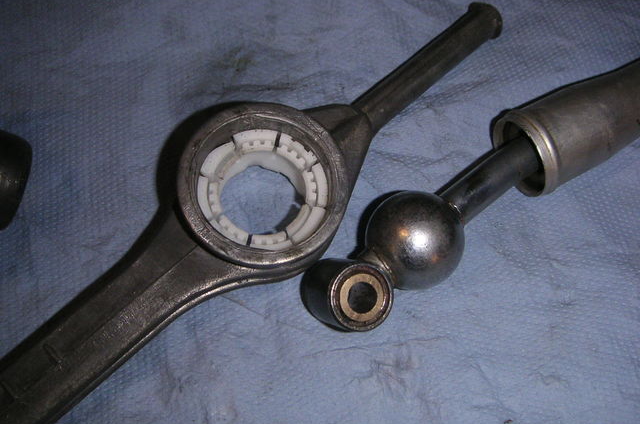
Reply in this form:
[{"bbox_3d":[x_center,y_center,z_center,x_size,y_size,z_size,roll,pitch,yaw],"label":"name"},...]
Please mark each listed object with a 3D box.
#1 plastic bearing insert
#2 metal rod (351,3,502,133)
[{"bbox_3d":[-0.018,-0.004,0.222,0.040,0.017,0.040,3,70,-9],"label":"plastic bearing insert"},{"bbox_3d":[0.039,-0.052,0.250,0.068,0.015,0.015,-40,78,-18],"label":"metal rod"}]

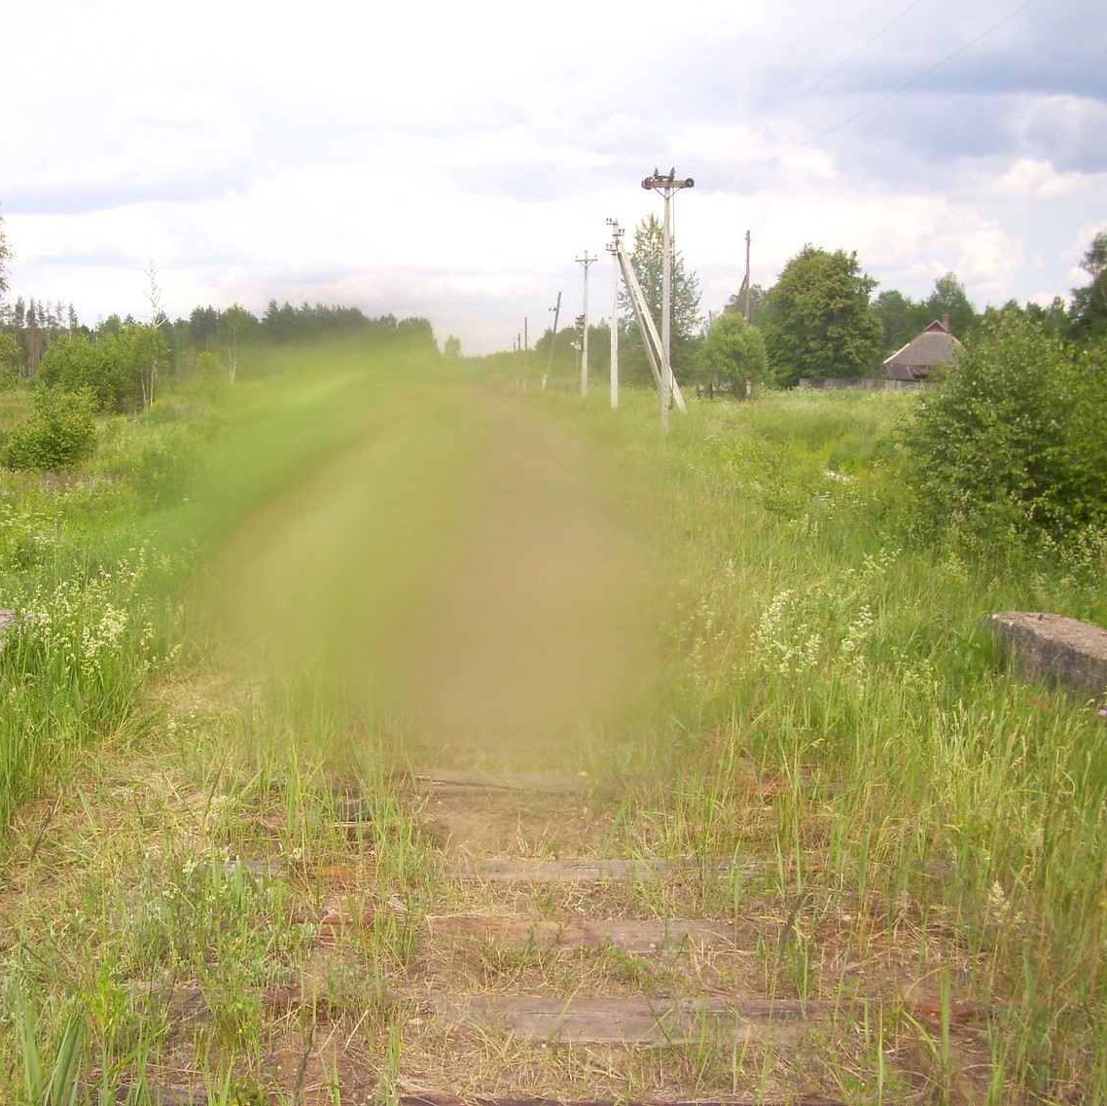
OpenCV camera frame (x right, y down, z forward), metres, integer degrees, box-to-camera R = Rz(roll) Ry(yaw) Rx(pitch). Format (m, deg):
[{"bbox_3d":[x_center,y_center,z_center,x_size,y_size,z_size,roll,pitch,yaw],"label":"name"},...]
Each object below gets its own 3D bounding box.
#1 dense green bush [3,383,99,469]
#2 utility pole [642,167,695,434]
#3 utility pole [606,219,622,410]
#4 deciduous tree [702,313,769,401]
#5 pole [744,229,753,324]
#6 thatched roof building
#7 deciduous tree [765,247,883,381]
[{"bbox_3d":[-8.823,-2.182,25.442,1.680,1.514,1.600,-2,8,-17],"label":"dense green bush"},{"bbox_3d":[3.355,-7.336,42.394,1.551,7.679,0.400,0,8,2],"label":"utility pole"},{"bbox_3d":[2.562,-9.924,60.207,0.670,7.988,0.400,0,8,2],"label":"utility pole"},{"bbox_3d":[8.842,-9.561,70.354,3.414,4.159,3.300,1,8,7],"label":"deciduous tree"},{"bbox_3d":[10.243,-12.658,75.981,0.544,8.528,0.400,0,8,2],"label":"pole"},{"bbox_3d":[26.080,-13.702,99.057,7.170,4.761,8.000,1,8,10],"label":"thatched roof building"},{"bbox_3d":[16.137,-14.104,86.886,7.187,8.461,7.000,1,8,8],"label":"deciduous tree"}]

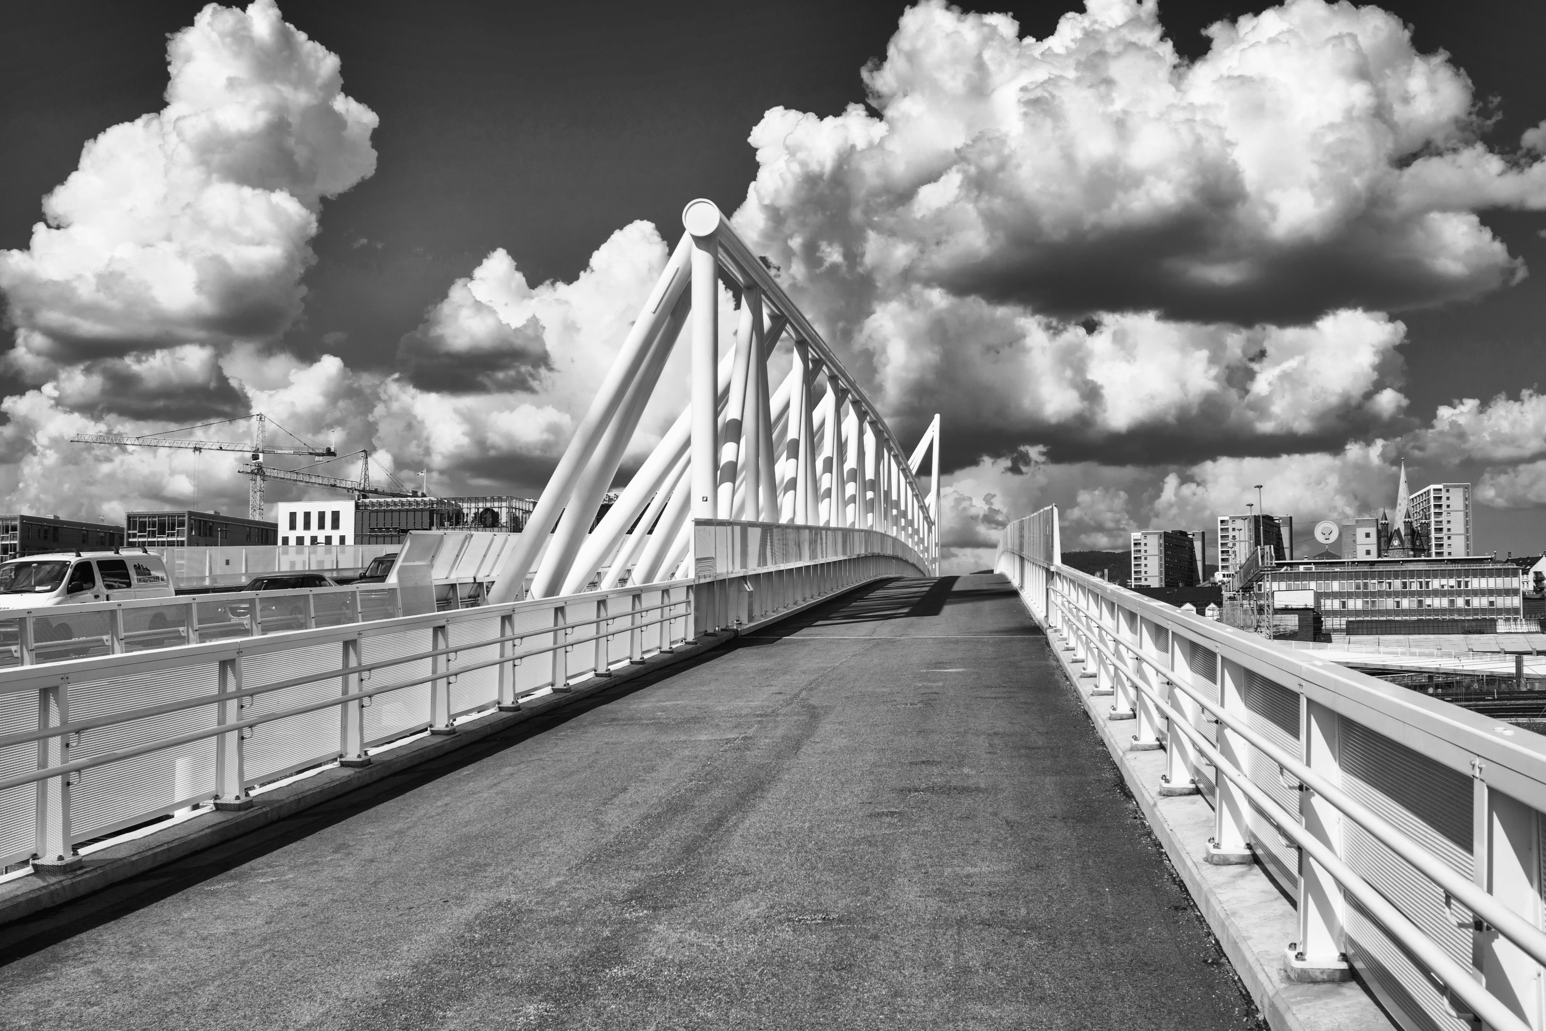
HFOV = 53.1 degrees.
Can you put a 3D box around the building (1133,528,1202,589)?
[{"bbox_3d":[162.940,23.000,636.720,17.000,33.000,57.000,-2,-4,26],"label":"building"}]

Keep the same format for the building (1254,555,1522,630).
[{"bbox_3d":[106.070,13.950,270.230,42.500,13.000,14.000,-1,-3,12],"label":"building"}]

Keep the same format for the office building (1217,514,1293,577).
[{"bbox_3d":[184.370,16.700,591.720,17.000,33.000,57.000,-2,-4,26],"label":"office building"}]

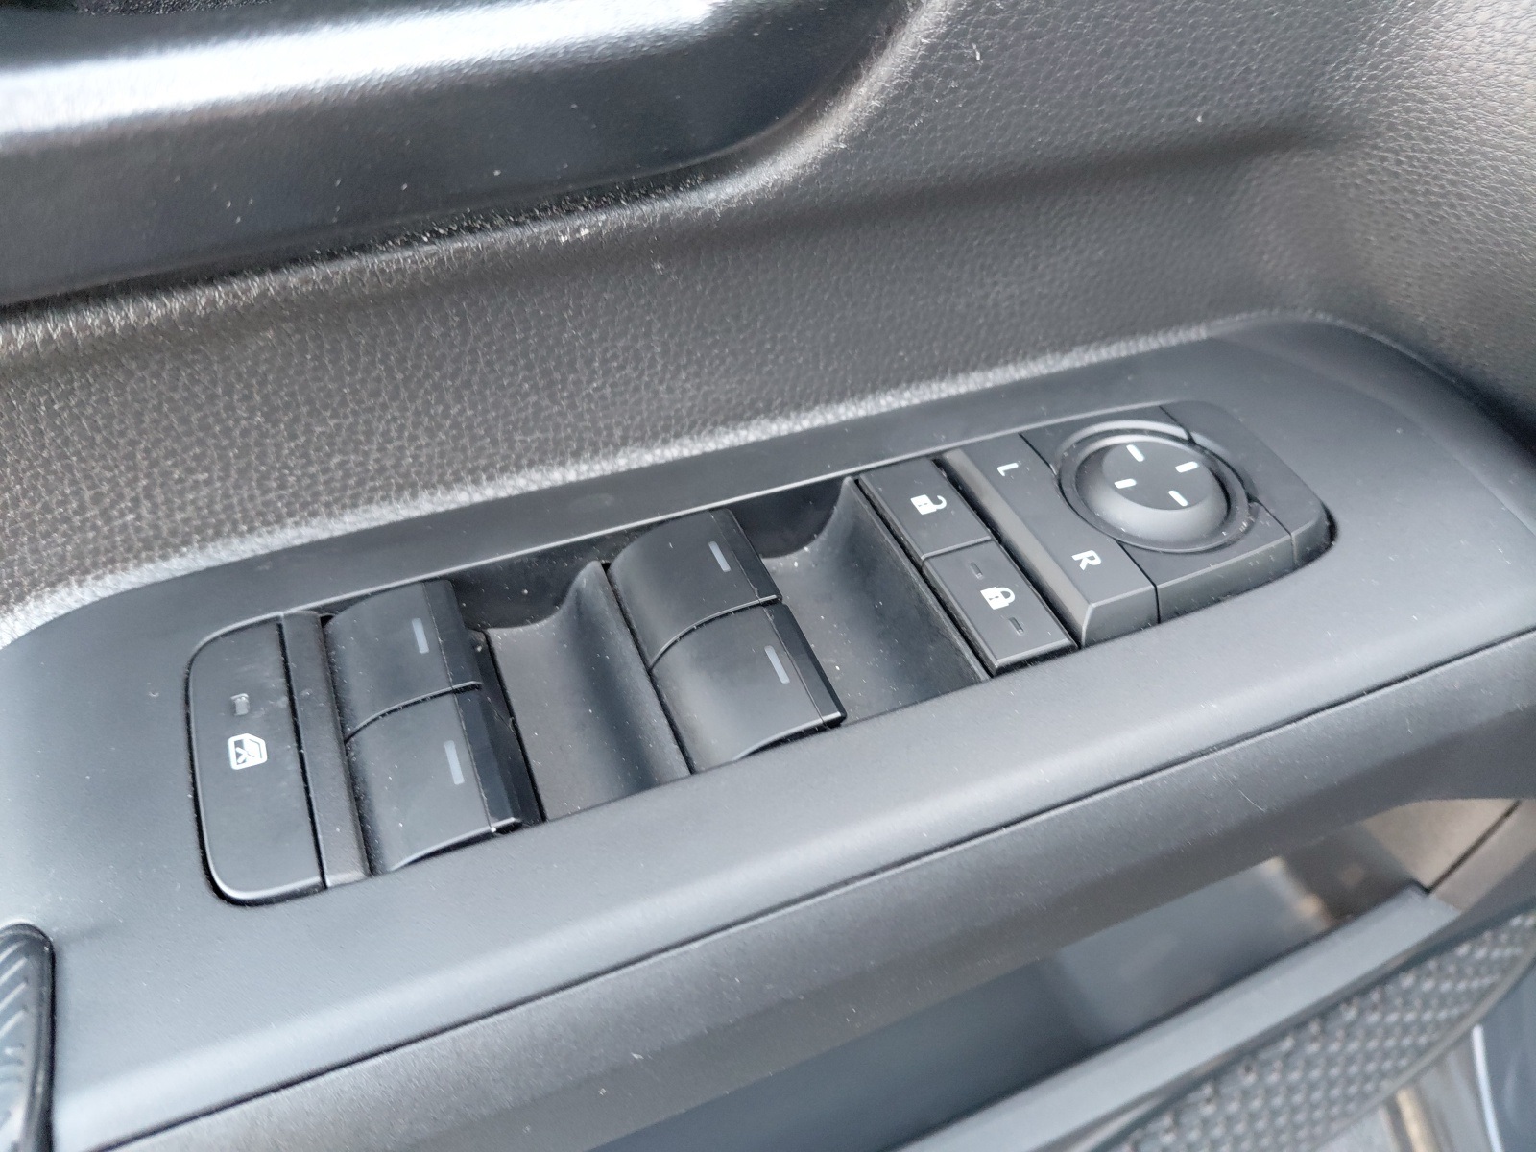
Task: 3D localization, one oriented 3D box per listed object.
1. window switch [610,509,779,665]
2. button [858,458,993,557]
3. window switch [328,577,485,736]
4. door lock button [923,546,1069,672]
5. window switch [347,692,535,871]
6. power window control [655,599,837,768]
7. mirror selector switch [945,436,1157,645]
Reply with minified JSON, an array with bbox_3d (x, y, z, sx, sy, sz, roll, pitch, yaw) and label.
[{"bbox_3d":[-0.014,0.002,0.190,0.024,0.011,0.025,-15,50,-18],"label":"window switch"},{"bbox_3d":[0.028,-0.011,0.201,0.015,0.007,0.025,-15,50,-18],"label":"button"},{"bbox_3d":[-0.057,0.014,0.175,0.022,0.011,0.024,-15,50,-18],"label":"window switch"},{"bbox_3d":[0.037,0.006,0.185,0.015,0.007,0.025,-15,50,-18],"label":"door lock button"},{"bbox_3d":[-0.047,0.030,0.159,0.022,0.011,0.025,-15,50,-18],"label":"window switch"},{"bbox_3d":[-0.004,0.019,0.174,0.024,0.013,0.025,-15,50,-18],"label":"power window control"},{"bbox_3d":[0.053,-0.008,0.212,0.017,0.007,0.048,-15,49,-19],"label":"mirror selector switch"}]

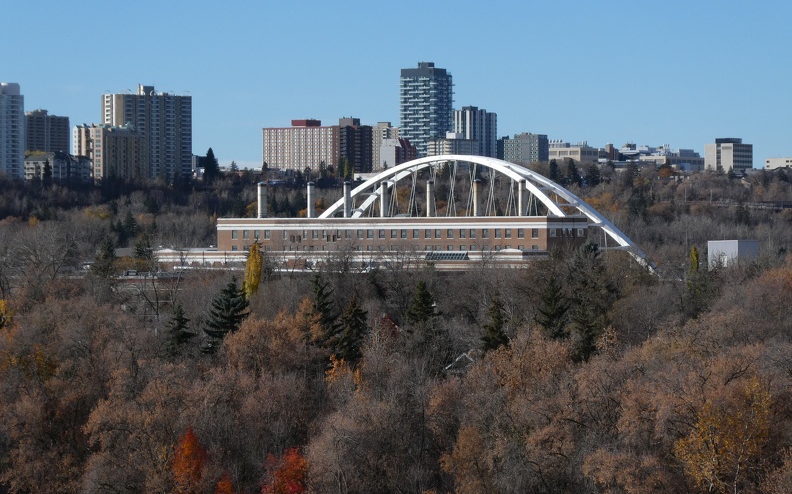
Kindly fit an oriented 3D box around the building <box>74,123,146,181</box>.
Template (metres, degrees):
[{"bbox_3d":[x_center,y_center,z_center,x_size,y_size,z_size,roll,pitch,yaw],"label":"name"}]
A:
[{"bbox_3d":[-167.540,-55.750,1920.000,22.000,35.000,38.000,0,1,35],"label":"building"}]

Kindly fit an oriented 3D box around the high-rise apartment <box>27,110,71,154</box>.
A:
[{"bbox_3d":[-278.530,-83.040,2600.000,22.000,53.000,45.000,0,1,35],"label":"high-rise apartment"}]

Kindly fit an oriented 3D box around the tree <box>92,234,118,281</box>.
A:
[{"bbox_3d":[-93.230,4.010,1050.000,8.200,16.000,8.200,0,1,0],"label":"tree"}]

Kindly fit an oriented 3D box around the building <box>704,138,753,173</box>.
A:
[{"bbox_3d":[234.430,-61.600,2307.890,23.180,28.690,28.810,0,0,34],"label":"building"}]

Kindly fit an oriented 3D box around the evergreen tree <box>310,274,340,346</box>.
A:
[{"bbox_3d":[-11.300,10.560,510.000,5.400,12.700,5.400,0,0,0],"label":"evergreen tree"}]

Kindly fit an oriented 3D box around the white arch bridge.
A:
[{"bbox_3d":[26.410,-14.610,1440.000,208.000,54.000,36.000,0,0,44],"label":"white arch bridge"}]

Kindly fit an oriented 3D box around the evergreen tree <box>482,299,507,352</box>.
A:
[{"bbox_3d":[16.910,15.420,560.060,5.130,12.840,5.130,0,0,0],"label":"evergreen tree"}]

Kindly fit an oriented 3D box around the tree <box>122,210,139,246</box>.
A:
[{"bbox_3d":[-113.610,-7.490,1400.000,7.000,16.500,7.000,0,1,0],"label":"tree"}]

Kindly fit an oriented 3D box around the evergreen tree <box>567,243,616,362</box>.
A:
[{"bbox_3d":[30.470,8.810,510.000,7.600,19.020,7.600,0,0,0],"label":"evergreen tree"}]

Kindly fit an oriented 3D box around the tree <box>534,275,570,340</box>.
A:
[{"bbox_3d":[28.700,11.830,600.000,6.800,13.800,6.800,0,1,0],"label":"tree"}]

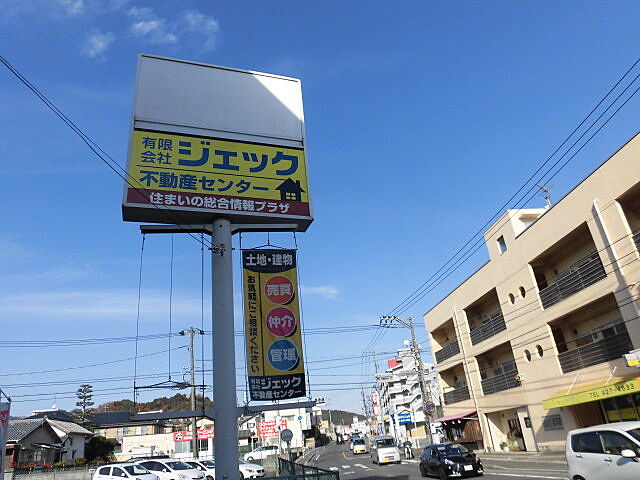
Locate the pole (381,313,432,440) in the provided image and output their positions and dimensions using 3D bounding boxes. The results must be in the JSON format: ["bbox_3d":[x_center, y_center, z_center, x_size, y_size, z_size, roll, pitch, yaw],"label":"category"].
[{"bbox_3d":[6.494,10.671,32.657,2.600,10.050,0.700,-3,-25,-7],"label":"pole"}]

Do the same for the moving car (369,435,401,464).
[{"bbox_3d":[4.514,14.732,31.274,1.490,1.870,3.450,-4,-25,-5],"label":"moving car"}]

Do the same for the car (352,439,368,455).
[{"bbox_3d":[4.592,23.889,51.321,1.480,1.630,3.450,-5,-25,-3],"label":"car"}]

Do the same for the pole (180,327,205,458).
[{"bbox_3d":[-8.487,10.715,29.712,1.700,10.100,1.000,-3,-25,-7],"label":"pole"}]

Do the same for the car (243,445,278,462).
[{"bbox_3d":[-7.186,26.224,54.500,4.300,1.500,1.700,2,-26,-18],"label":"car"}]

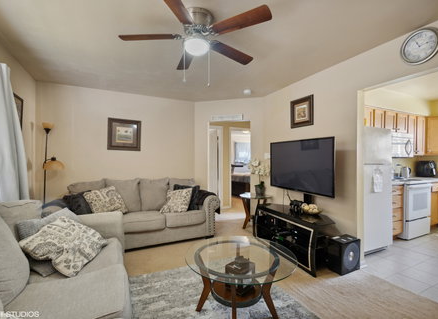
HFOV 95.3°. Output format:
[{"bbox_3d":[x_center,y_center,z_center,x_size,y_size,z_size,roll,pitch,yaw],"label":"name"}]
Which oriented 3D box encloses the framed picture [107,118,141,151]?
[{"bbox_3d":[-1.705,-0.442,3.633,0.550,0.570,0.030,0,0,-25],"label":"framed picture"}]

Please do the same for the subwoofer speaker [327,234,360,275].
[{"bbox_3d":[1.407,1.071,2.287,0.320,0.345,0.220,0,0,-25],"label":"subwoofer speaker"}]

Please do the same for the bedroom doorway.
[{"bbox_3d":[0.208,0.229,4.097,0.890,2.000,0.120,0,0,15],"label":"bedroom doorway"}]

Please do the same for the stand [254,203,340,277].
[{"bbox_3d":[1.012,0.978,2.757,0.560,0.520,1.230,0,0,-25],"label":"stand"}]

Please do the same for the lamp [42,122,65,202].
[{"bbox_3d":[-2.497,0.333,2.989,0.370,1.780,0.280,0,0,-8],"label":"lamp"}]

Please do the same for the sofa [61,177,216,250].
[{"bbox_3d":[-1.206,0.782,3.185,2.280,0.890,1.020,0,0,-25],"label":"sofa"}]

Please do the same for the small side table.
[{"bbox_3d":[0.647,0.943,3.525,0.570,0.580,0.570,0,0,0],"label":"small side table"}]

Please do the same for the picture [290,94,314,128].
[{"bbox_3d":[1.242,-0.702,2.992,0.030,0.435,0.435,0,0,-25],"label":"picture"}]

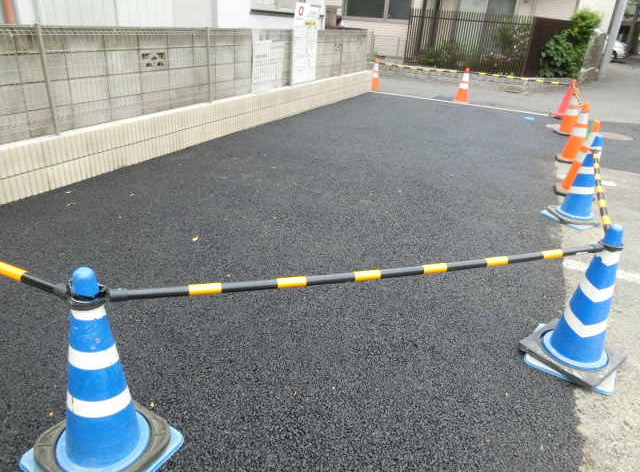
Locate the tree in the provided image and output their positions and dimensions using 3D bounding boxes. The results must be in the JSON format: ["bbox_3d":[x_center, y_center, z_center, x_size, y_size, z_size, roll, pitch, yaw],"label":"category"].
[{"bbox_3d":[7.395,-5.700,13.700,1.420,1.880,1.250,6,25,3],"label":"tree"}]

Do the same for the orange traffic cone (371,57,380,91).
[{"bbox_3d":[1.340,-3.884,11.147,0.370,0.700,0.370,12,26,16],"label":"orange traffic cone"}]

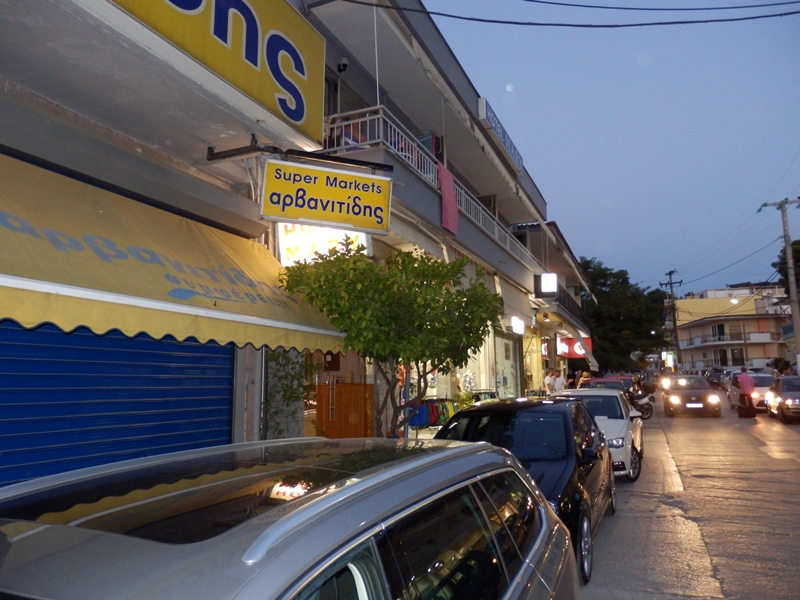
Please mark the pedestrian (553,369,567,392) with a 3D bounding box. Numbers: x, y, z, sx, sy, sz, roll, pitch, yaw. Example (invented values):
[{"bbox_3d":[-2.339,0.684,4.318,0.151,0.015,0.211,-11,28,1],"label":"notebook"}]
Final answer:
[{"bbox_3d":[5.516,3.260,19.822,0.420,1.670,0.500,2,-9,-18],"label":"pedestrian"}]

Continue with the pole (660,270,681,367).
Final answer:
[{"bbox_3d":[24.190,2.455,50.691,1.800,10.110,0.400,-5,-10,23],"label":"pole"}]

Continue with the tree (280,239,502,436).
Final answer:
[{"bbox_3d":[-0.091,0.861,6.819,2.600,3.230,2.500,-4,-9,23],"label":"tree"}]

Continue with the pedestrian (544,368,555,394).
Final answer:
[{"bbox_3d":[5.072,3.173,19.370,0.380,1.740,0.500,2,-9,-21],"label":"pedestrian"}]

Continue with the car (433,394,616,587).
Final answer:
[{"bbox_3d":[1.262,1.784,6.251,1.770,1.440,4.250,-4,-9,23],"label":"car"}]

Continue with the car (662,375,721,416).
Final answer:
[{"bbox_3d":[11.387,3.717,22.714,1.720,1.480,4.150,-4,-9,22],"label":"car"}]

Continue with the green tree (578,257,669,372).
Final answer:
[{"bbox_3d":[14.963,1.667,39.462,7.000,9.530,7.000,-4,-9,23],"label":"green tree"}]

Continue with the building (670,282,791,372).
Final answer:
[{"bbox_3d":[40.746,4.359,71.379,13.000,10.600,10.000,-3,-9,14],"label":"building"}]

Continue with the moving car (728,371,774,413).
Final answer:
[{"bbox_3d":[14.950,3.833,24.255,1.740,1.490,4.000,-3,-9,18],"label":"moving car"}]

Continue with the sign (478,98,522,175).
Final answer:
[{"bbox_3d":[2.497,-3.852,14.006,0.160,0.500,3.700,-4,-9,23],"label":"sign"}]

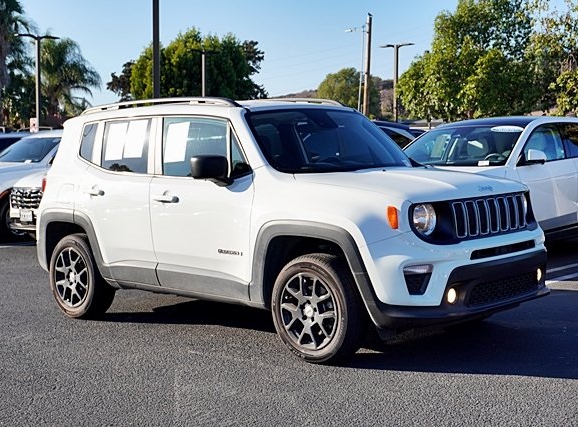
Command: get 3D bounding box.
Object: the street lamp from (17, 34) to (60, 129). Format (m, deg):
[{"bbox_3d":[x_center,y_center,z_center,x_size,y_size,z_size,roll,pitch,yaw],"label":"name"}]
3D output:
[{"bbox_3d":[-9.963,-4.073,36.207,1.900,6.080,0.400,-2,4,-22],"label":"street lamp"}]

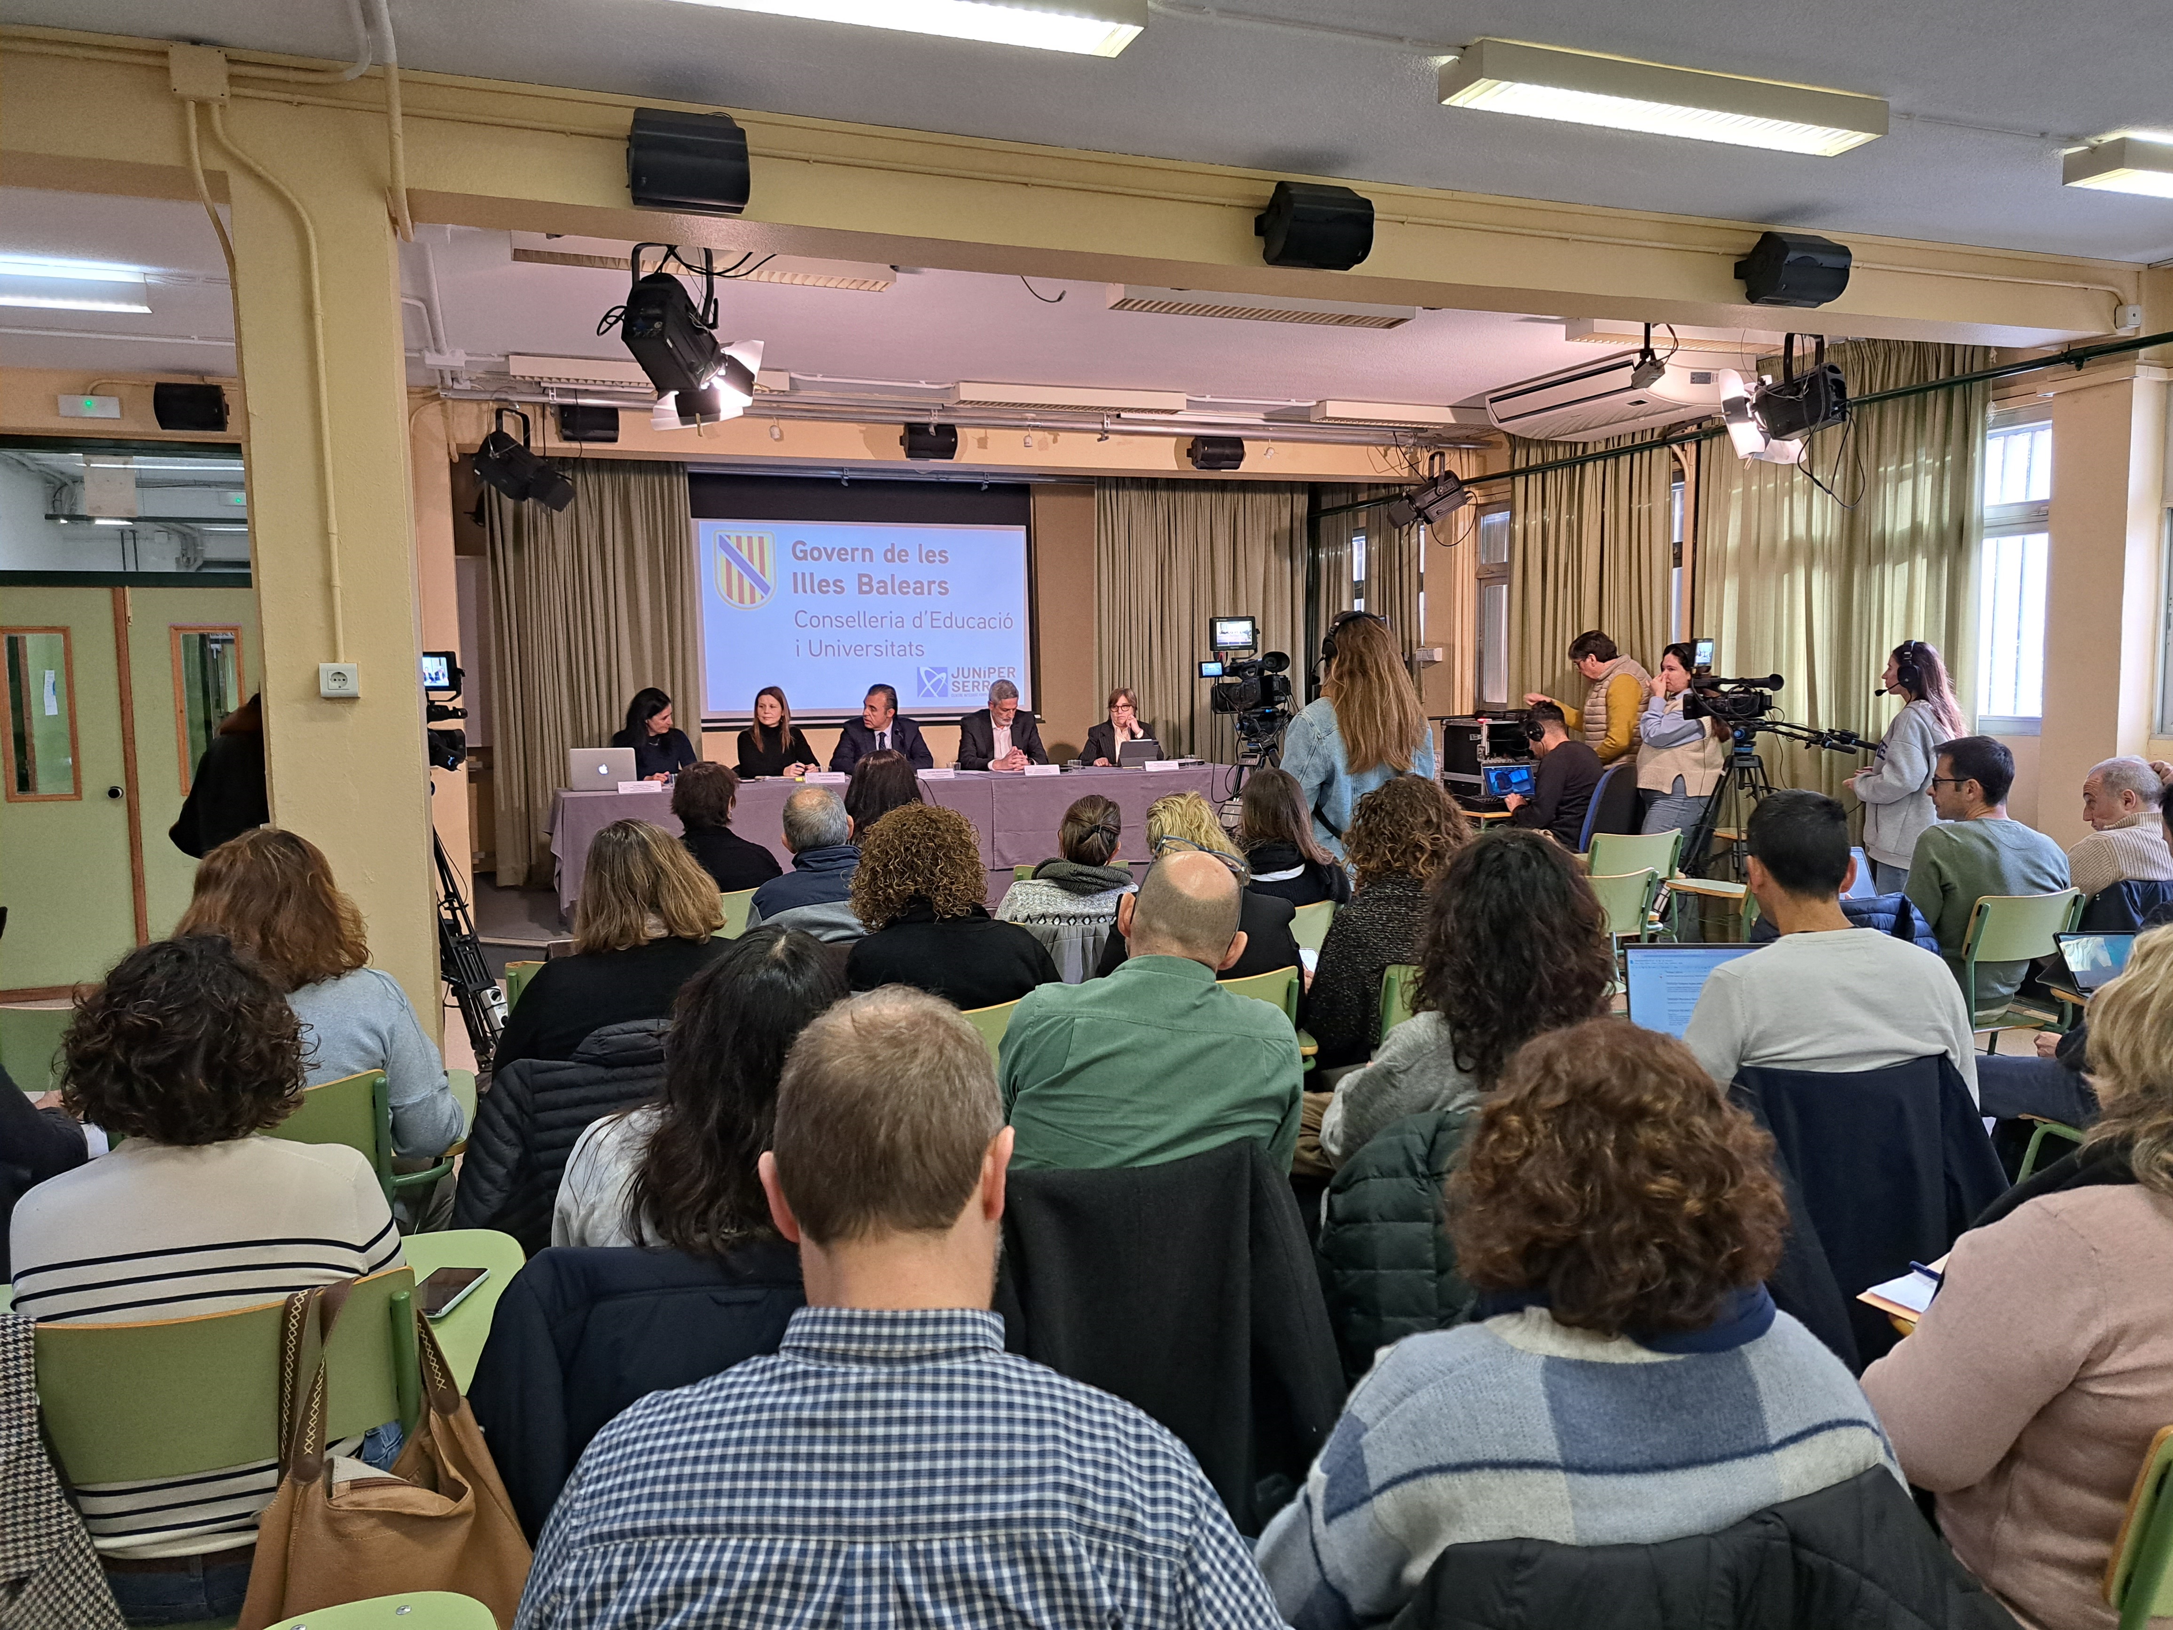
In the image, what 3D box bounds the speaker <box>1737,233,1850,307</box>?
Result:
[{"bbox_3d":[2.404,-1.825,5.075,0.290,0.226,0.183,-3,22,-20],"label":"speaker"}]

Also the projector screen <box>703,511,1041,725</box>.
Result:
[{"bbox_3d":[-1.478,-1.326,10.242,2.273,1.308,0.040,-3,5,-20],"label":"projector screen"}]

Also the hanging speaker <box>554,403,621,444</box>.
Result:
[{"bbox_3d":[-2.567,-2.016,7.763,0.315,0.220,0.200,-4,6,-31],"label":"hanging speaker"}]

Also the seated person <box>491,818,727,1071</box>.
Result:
[{"bbox_3d":[-0.930,0.610,3.119,0.520,1.251,0.750,-3,6,-21],"label":"seated person"}]

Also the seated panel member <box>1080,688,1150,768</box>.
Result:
[{"bbox_3d":[0.192,-0.209,9.944,0.522,1.251,0.709,-2,6,-16],"label":"seated panel member"}]

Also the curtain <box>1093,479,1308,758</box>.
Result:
[{"bbox_3d":[0.865,-1.138,11.393,1.753,2.719,0.158,-3,6,-20],"label":"curtain"}]

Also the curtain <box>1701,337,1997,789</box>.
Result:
[{"bbox_3d":[3.530,-0.752,7.251,0.140,2.970,1.700,-3,6,-21],"label":"curtain"}]

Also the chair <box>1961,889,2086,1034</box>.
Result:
[{"bbox_3d":[2.916,0.643,4.970,0.512,0.818,0.552,-3,6,-19],"label":"chair"}]

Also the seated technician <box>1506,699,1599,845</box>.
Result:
[{"bbox_3d":[2.298,0.119,7.577,0.780,1.340,0.520,4,7,43],"label":"seated technician"}]

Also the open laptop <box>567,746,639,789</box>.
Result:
[{"bbox_3d":[-2.654,-0.258,8.347,0.325,0.220,0.270,-2,5,-9],"label":"open laptop"}]

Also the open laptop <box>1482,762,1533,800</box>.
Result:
[{"bbox_3d":[2.246,-0.181,7.769,0.325,0.205,0.290,-3,6,-18],"label":"open laptop"}]

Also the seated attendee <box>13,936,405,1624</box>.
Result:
[{"bbox_3d":[-1.237,0.757,2.217,0.492,1.241,0.788,-3,6,-23],"label":"seated attendee"}]

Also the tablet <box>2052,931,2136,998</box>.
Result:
[{"bbox_3d":[2.623,0.377,3.783,0.285,0.139,0.290,-1,5,1],"label":"tablet"}]

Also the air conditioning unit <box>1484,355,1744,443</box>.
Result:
[{"bbox_3d":[2.783,-2.193,7.979,0.660,0.240,1.330,-3,6,-21],"label":"air conditioning unit"}]

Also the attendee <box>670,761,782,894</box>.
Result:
[{"bbox_3d":[-1.319,0.439,5.259,0.500,1.258,0.780,-2,6,-17],"label":"attendee"}]

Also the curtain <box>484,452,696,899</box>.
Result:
[{"bbox_3d":[-3.148,-0.933,9.663,1.260,2.740,0.180,-3,6,-20],"label":"curtain"}]

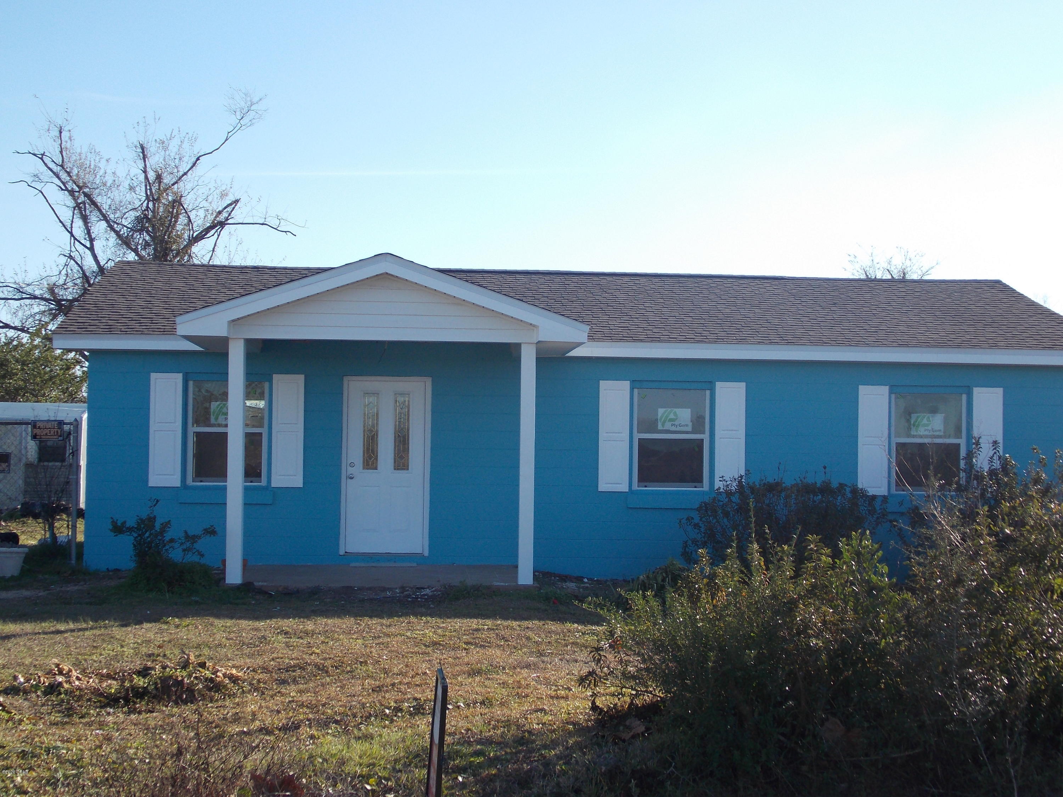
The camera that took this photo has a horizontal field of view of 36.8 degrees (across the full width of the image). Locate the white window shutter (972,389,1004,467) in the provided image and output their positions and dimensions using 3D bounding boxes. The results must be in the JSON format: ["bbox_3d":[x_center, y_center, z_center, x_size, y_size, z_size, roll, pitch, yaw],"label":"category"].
[{"bbox_3d":[5.448,0.524,19.075,0.366,1.297,0.035,1,-2,-5],"label":"white window shutter"}]

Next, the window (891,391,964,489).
[{"bbox_3d":[4.738,0.541,19.111,0.908,1.189,0.100,1,-2,-5],"label":"window"}]

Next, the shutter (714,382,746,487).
[{"bbox_3d":[2.345,0.464,18.830,0.357,1.297,0.035,1,-2,-5],"label":"shutter"}]

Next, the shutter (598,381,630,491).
[{"bbox_3d":[0.970,0.446,18.721,0.351,1.295,0.035,1,-2,-5],"label":"shutter"}]

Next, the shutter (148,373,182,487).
[{"bbox_3d":[-4.189,0.364,18.312,0.361,1.296,0.035,1,-2,-5],"label":"shutter"}]

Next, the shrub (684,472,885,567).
[{"bbox_3d":[2.861,1.458,17.995,2.291,1.276,1.150,1,-2,-5],"label":"shrub"}]

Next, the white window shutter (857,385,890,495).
[{"bbox_3d":[4.060,0.500,18.965,0.362,1.299,0.035,1,-2,-5],"label":"white window shutter"}]

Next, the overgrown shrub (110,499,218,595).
[{"bbox_3d":[-3.868,1.526,16.803,1.068,0.909,0.900,1,-2,-5],"label":"overgrown shrub"}]

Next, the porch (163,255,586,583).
[{"bbox_3d":[-1.585,0.278,17.283,4.170,3.380,2.655,1,-2,-5],"label":"porch"}]

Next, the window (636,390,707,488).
[{"bbox_3d":[1.646,0.484,18.866,0.899,1.182,0.100,1,-2,-5],"label":"window"}]

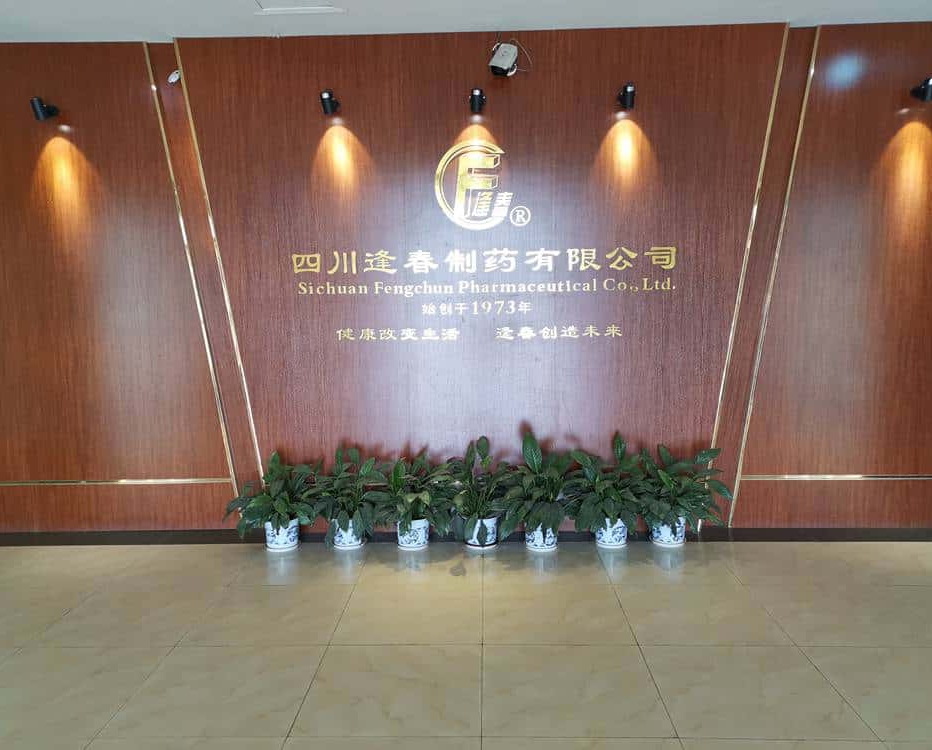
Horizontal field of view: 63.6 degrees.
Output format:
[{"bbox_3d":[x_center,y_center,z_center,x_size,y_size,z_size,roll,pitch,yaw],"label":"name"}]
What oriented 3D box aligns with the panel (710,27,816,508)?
[{"bbox_3d":[1.557,-0.470,4.027,0.555,2.660,0.060,-1,6,2],"label":"panel"}]

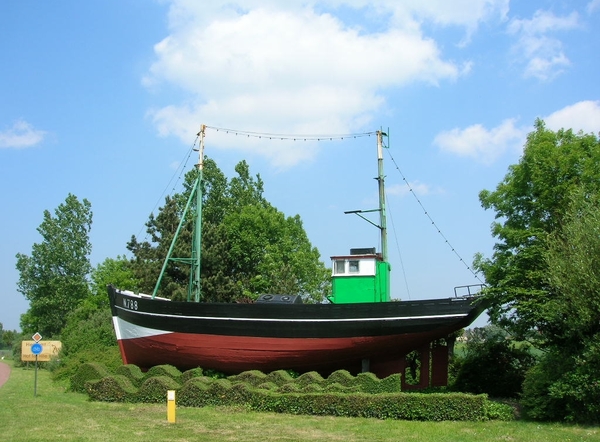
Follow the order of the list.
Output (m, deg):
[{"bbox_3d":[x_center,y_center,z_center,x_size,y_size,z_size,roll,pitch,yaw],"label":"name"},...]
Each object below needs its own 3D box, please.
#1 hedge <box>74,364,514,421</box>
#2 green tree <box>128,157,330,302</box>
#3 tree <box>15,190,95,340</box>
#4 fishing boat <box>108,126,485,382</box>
[{"bbox_3d":[-0.866,4.314,15.267,11.865,0.850,3.661,-4,-12,19],"label":"hedge"},{"bbox_3d":[-3.895,2.165,32.189,10.400,11.600,8.500,0,-11,0],"label":"green tree"},{"bbox_3d":[-17.566,4.001,42.019,5.300,11.800,5.300,0,-11,0],"label":"tree"},{"bbox_3d":[-0.627,0.847,18.518,12.300,8.500,3.800,-3,-12,17],"label":"fishing boat"}]

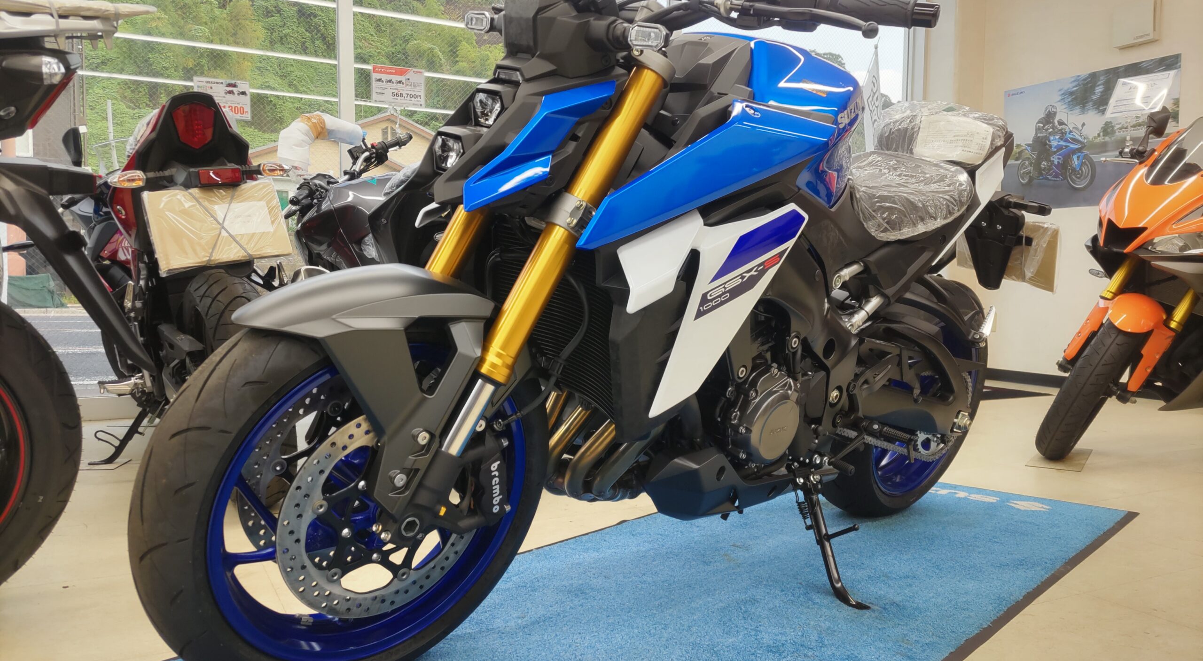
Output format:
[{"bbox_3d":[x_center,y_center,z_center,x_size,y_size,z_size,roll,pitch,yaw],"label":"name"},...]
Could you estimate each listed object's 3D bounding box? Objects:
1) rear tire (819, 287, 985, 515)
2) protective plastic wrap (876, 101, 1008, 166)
[{"bbox_3d":[0.747,0.167,2.239,0.624,0.624,0.190,-3,19,-42],"label":"rear tire"},{"bbox_3d":[0.824,-0.442,2.062,0.320,0.125,0.250,-3,19,-43],"label":"protective plastic wrap"}]

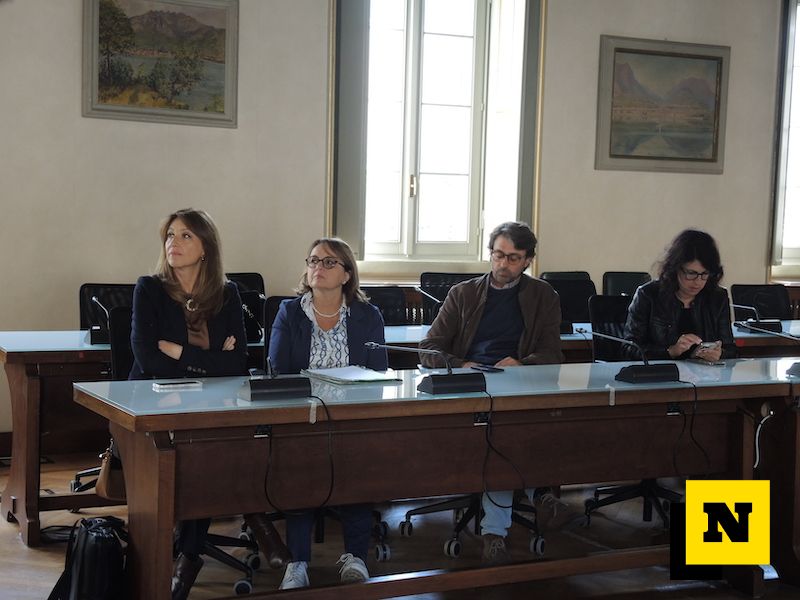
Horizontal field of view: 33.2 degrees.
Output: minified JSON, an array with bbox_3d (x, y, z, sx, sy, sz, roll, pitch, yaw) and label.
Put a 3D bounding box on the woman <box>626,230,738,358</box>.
[{"bbox_3d":[1.170,0.334,5.604,0.571,1.271,0.729,1,4,-9],"label":"woman"}]

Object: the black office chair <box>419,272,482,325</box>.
[{"bbox_3d":[0.393,0.366,7.039,0.611,0.975,0.630,0,4,-16],"label":"black office chair"}]

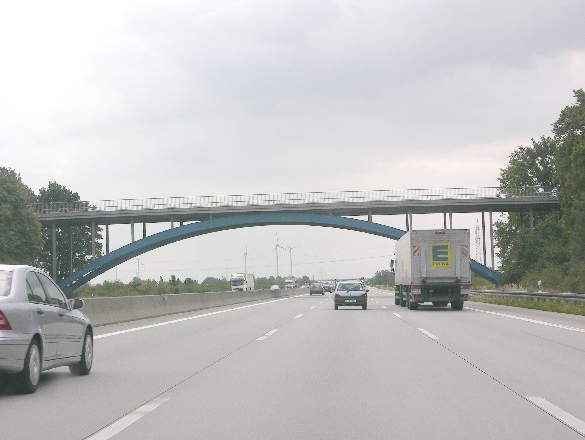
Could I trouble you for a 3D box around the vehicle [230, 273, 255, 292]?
[{"bbox_3d":[-8.563,11.020,216.316,2.550,3.750,16.000,-1,-3,2],"label":"vehicle"}]

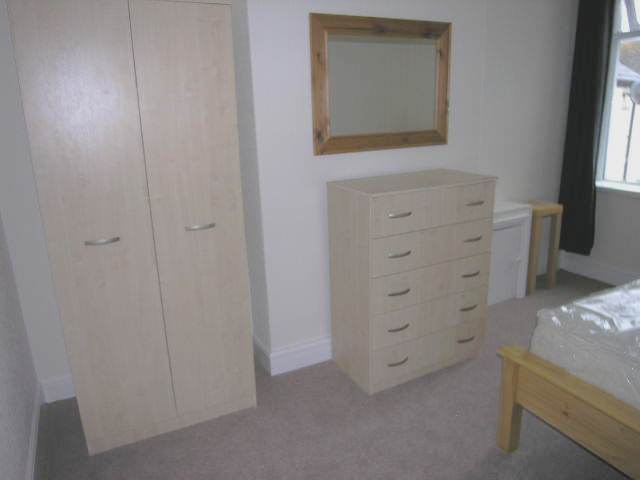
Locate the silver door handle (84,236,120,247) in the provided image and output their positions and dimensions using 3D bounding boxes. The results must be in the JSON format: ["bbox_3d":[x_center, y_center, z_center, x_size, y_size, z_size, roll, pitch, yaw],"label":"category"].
[{"bbox_3d":[-0.835,0.006,1.707,0.127,0.015,0.028,-8,17,-25],"label":"silver door handle"}]

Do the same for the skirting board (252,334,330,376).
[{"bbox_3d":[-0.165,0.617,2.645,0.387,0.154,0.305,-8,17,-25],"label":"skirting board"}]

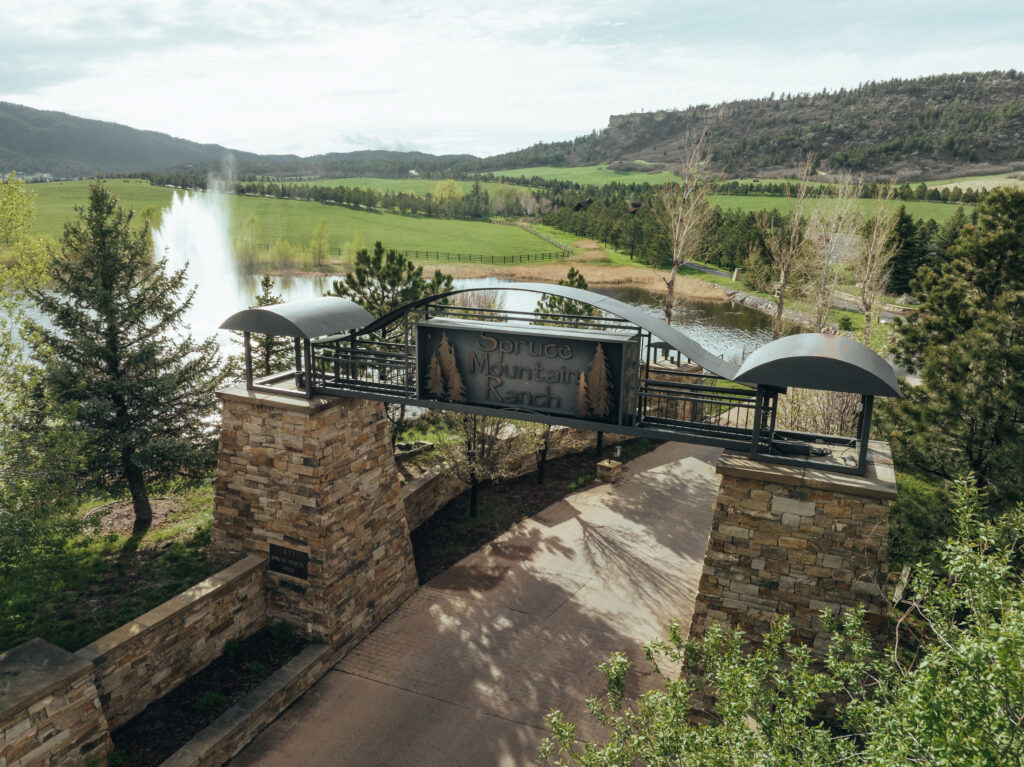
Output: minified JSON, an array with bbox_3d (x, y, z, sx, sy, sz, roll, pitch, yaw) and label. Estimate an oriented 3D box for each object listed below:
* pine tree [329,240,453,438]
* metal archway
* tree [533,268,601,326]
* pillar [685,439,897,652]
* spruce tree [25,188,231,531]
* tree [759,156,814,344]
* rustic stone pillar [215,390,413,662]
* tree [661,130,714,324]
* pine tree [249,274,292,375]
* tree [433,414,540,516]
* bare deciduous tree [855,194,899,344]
[{"bbox_3d":[-3.662,-1.063,21.043,3.600,6.126,3.600,0,14,0],"label":"pine tree"},{"bbox_3d":[0.139,-0.530,11.596,10.894,2.156,1.981,7,16,22],"label":"metal archway"},{"bbox_3d":[2.254,-1.789,28.315,2.900,5.549,2.900,7,16,22],"label":"tree"},{"bbox_3d":[4.172,3.272,10.686,3.087,4.697,2.999,7,16,22],"label":"pillar"},{"bbox_3d":[-8.108,-0.405,15.081,4.300,7.444,4.300,7,16,22],"label":"spruce tree"},{"bbox_3d":[13.818,-5.853,35.721,2.800,10.359,2.800,7,16,22],"label":"tree"},{"bbox_3d":[-4.001,2.337,14.086,3.087,4.697,2.999,7,16,22],"label":"rustic stone pillar"},{"bbox_3d":[8.543,-5.978,34.541,2.800,11.815,2.800,7,16,22],"label":"tree"},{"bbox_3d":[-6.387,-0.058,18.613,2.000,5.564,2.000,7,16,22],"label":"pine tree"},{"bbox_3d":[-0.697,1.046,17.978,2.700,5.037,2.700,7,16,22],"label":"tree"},{"bbox_3d":[19.478,-5.779,37.919,2.500,8.752,2.500,7,16,22],"label":"bare deciduous tree"}]

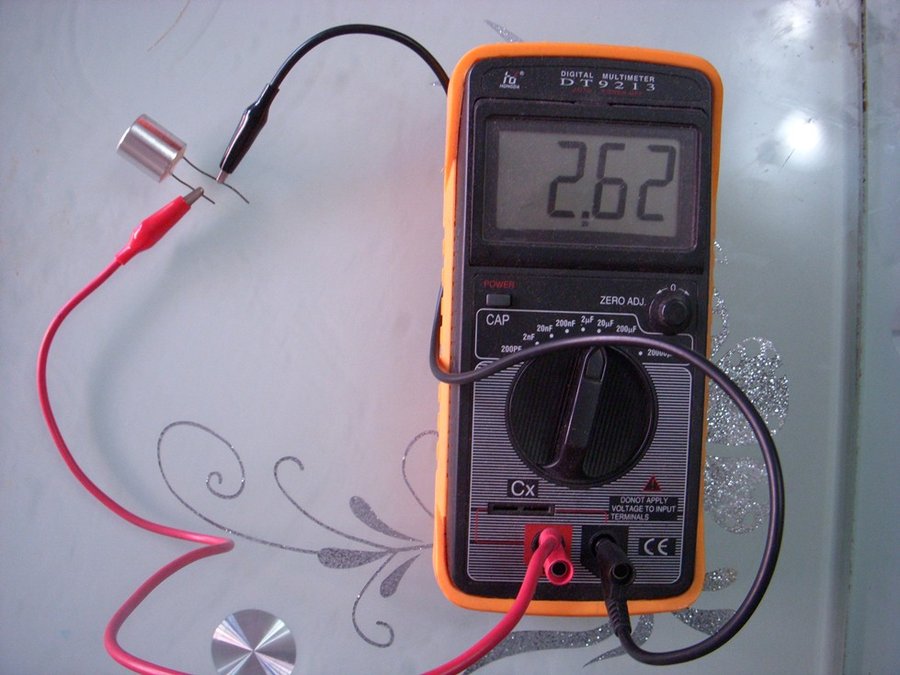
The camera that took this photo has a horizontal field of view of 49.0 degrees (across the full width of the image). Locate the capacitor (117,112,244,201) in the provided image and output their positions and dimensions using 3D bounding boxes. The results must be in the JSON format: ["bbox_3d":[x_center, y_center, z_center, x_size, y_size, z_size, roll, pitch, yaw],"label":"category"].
[{"bbox_3d":[-0.094,-0.059,0.350,0.048,0.016,0.016,35,89,-3],"label":"capacitor"}]

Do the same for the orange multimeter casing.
[{"bbox_3d":[0.043,-0.003,0.344,0.093,0.040,0.194,2,91,-3],"label":"orange multimeter casing"}]

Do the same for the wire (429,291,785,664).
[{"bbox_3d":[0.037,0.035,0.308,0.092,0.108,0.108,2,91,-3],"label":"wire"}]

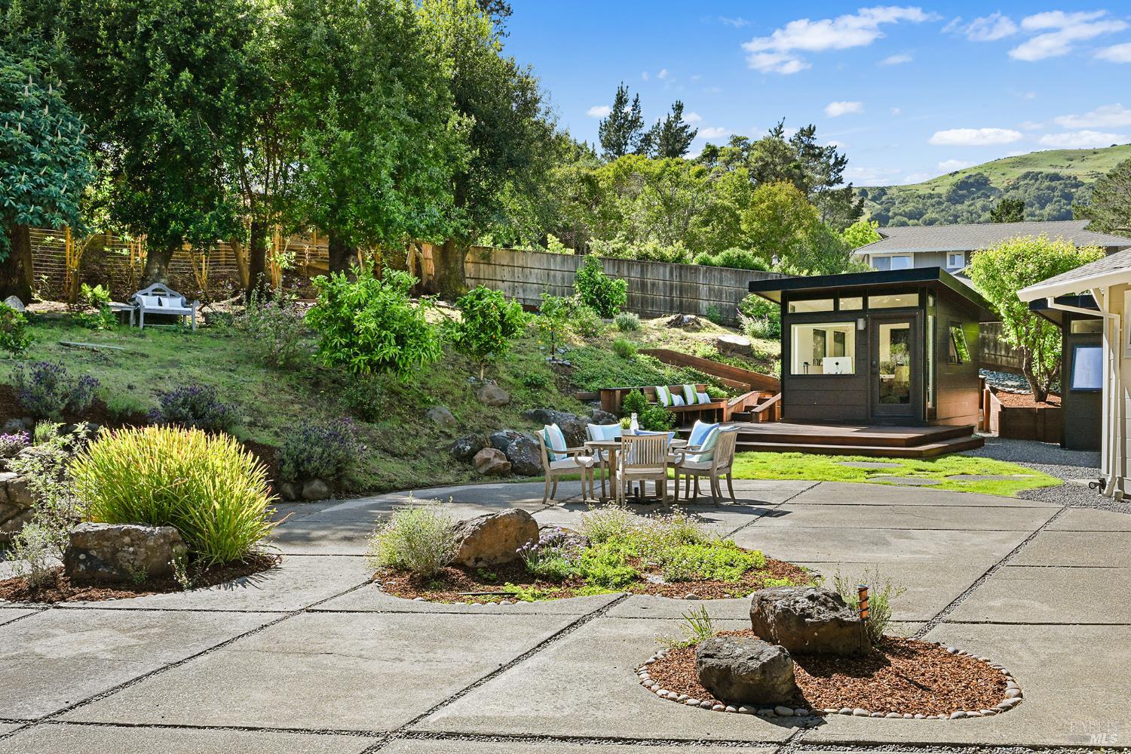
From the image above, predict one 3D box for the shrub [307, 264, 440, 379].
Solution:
[{"bbox_3d":[-3.481,-1.001,18.200,2.300,2.050,2.100,0,0,0],"label":"shrub"}]

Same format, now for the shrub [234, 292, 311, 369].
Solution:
[{"bbox_3d":[-5.227,-0.819,17.900,1.370,1.380,1.300,0,0,-16],"label":"shrub"}]

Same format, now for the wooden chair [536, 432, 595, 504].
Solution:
[{"bbox_3d":[0.005,1.121,12.500,0.630,0.890,0.580,0,0,13],"label":"wooden chair"}]

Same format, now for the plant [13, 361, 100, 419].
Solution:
[{"bbox_3d":[-6.207,0.161,12.200,1.000,0.710,0.880,0,0,-27],"label":"plant"}]

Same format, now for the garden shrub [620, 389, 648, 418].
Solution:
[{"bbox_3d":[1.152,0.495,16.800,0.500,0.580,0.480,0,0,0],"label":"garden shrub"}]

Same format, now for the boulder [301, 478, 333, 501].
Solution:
[{"bbox_3d":[-3.144,1.430,12.703,0.380,0.300,0.320,0,0,-11],"label":"boulder"}]

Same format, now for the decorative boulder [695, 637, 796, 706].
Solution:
[{"bbox_3d":[0.885,1.414,4.903,0.490,0.270,0.380,0,0,9],"label":"decorative boulder"}]

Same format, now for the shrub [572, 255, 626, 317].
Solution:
[{"bbox_3d":[0.910,-2.363,26.200,1.350,1.600,1.300,0,0,0],"label":"shrub"}]

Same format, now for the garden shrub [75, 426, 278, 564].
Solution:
[{"bbox_3d":[-3.494,0.994,9.000,1.750,1.130,1.600,0,0,0],"label":"garden shrub"}]

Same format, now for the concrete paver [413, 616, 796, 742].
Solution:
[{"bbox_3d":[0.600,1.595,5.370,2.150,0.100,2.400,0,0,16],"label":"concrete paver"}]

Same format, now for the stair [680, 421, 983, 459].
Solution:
[{"bbox_3d":[4.839,1.099,18.655,4.900,0.280,5.000,0,0,33],"label":"stair"}]

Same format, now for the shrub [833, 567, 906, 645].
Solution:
[{"bbox_3d":[1.787,1.337,5.900,0.400,0.430,0.360,0,0,0],"label":"shrub"}]

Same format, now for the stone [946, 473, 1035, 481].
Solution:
[{"bbox_3d":[6.297,1.485,14.900,1.300,0.060,0.800,0,0,0],"label":"stone"}]

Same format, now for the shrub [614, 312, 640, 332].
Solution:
[{"bbox_3d":[1.657,-1.500,27.500,0.730,0.560,0.680,0,0,0],"label":"shrub"}]

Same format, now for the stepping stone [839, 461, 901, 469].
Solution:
[{"bbox_3d":[4.982,1.443,16.400,1.030,0.060,0.800,0,0,0],"label":"stepping stone"}]

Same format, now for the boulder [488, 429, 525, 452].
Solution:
[{"bbox_3d":[-0.933,1.047,16.200,0.600,0.430,0.500,0,0,0],"label":"boulder"}]

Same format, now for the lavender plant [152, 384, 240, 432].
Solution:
[{"bbox_3d":[-5.098,0.437,13.800,1.220,0.680,1.050,0,0,-20],"label":"lavender plant"}]

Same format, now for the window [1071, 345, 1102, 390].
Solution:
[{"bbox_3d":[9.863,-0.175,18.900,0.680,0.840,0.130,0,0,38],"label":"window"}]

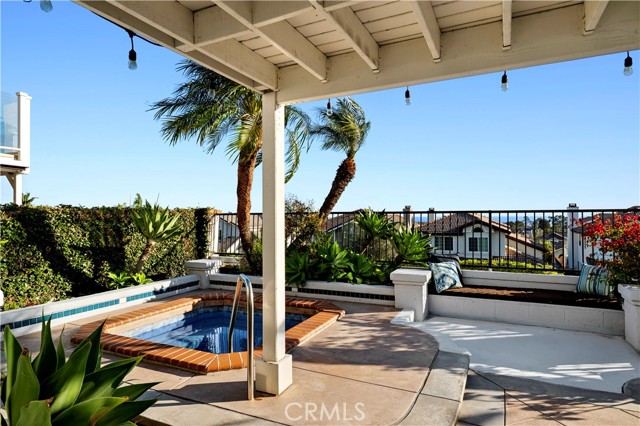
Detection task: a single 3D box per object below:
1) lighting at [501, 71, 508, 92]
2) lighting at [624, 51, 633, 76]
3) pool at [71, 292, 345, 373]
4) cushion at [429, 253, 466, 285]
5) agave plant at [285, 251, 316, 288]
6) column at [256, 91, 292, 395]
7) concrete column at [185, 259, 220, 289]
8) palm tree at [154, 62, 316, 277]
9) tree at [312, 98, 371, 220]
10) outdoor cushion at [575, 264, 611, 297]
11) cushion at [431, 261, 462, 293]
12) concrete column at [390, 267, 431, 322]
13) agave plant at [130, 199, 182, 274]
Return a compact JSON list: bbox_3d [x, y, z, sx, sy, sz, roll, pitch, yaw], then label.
[{"bbox_3d":[1.179,-0.839,2.380,0.046,0.140,0.046,0,0,0],"label":"lighting"},{"bbox_3d":[1.711,-0.829,2.070,0.042,0.140,0.042,0,0,0],"label":"lighting"},{"bbox_3d":[-1.254,1.373,4.724,2.611,0.100,2.611,0,0,24],"label":"pool"},{"bbox_3d":[2.132,0.977,6.253,0.500,0.520,0.160,0,-19,-16],"label":"cushion"},{"bbox_3d":[-0.375,1.010,6.750,0.630,0.680,0.600,0,0,0],"label":"agave plant"},{"bbox_3d":[-0.375,0.230,3.060,0.213,2.400,0.213,0,0,25],"label":"column"},{"bbox_3d":[-2.280,1.209,7.360,0.505,0.485,0.505,0,0,25],"label":"concrete column"},{"bbox_3d":[-1.750,-0.950,7.600,3.150,4.350,2.800,0,0,-13],"label":"palm tree"},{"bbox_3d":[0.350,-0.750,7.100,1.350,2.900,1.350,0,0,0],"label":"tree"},{"bbox_3d":[4.345,1.059,5.878,0.160,0.460,0.450,32,-21,-37],"label":"outdoor cushion"},{"bbox_3d":[2.055,1.032,6.064,0.490,0.490,0.160,0,-23,-26],"label":"cushion"},{"bbox_3d":[1.406,1.245,5.700,0.530,0.672,0.530,0,0,25],"label":"concrete column"},{"bbox_3d":[-3.000,0.430,6.900,0.920,1.360,0.850,0,0,-23],"label":"agave plant"}]

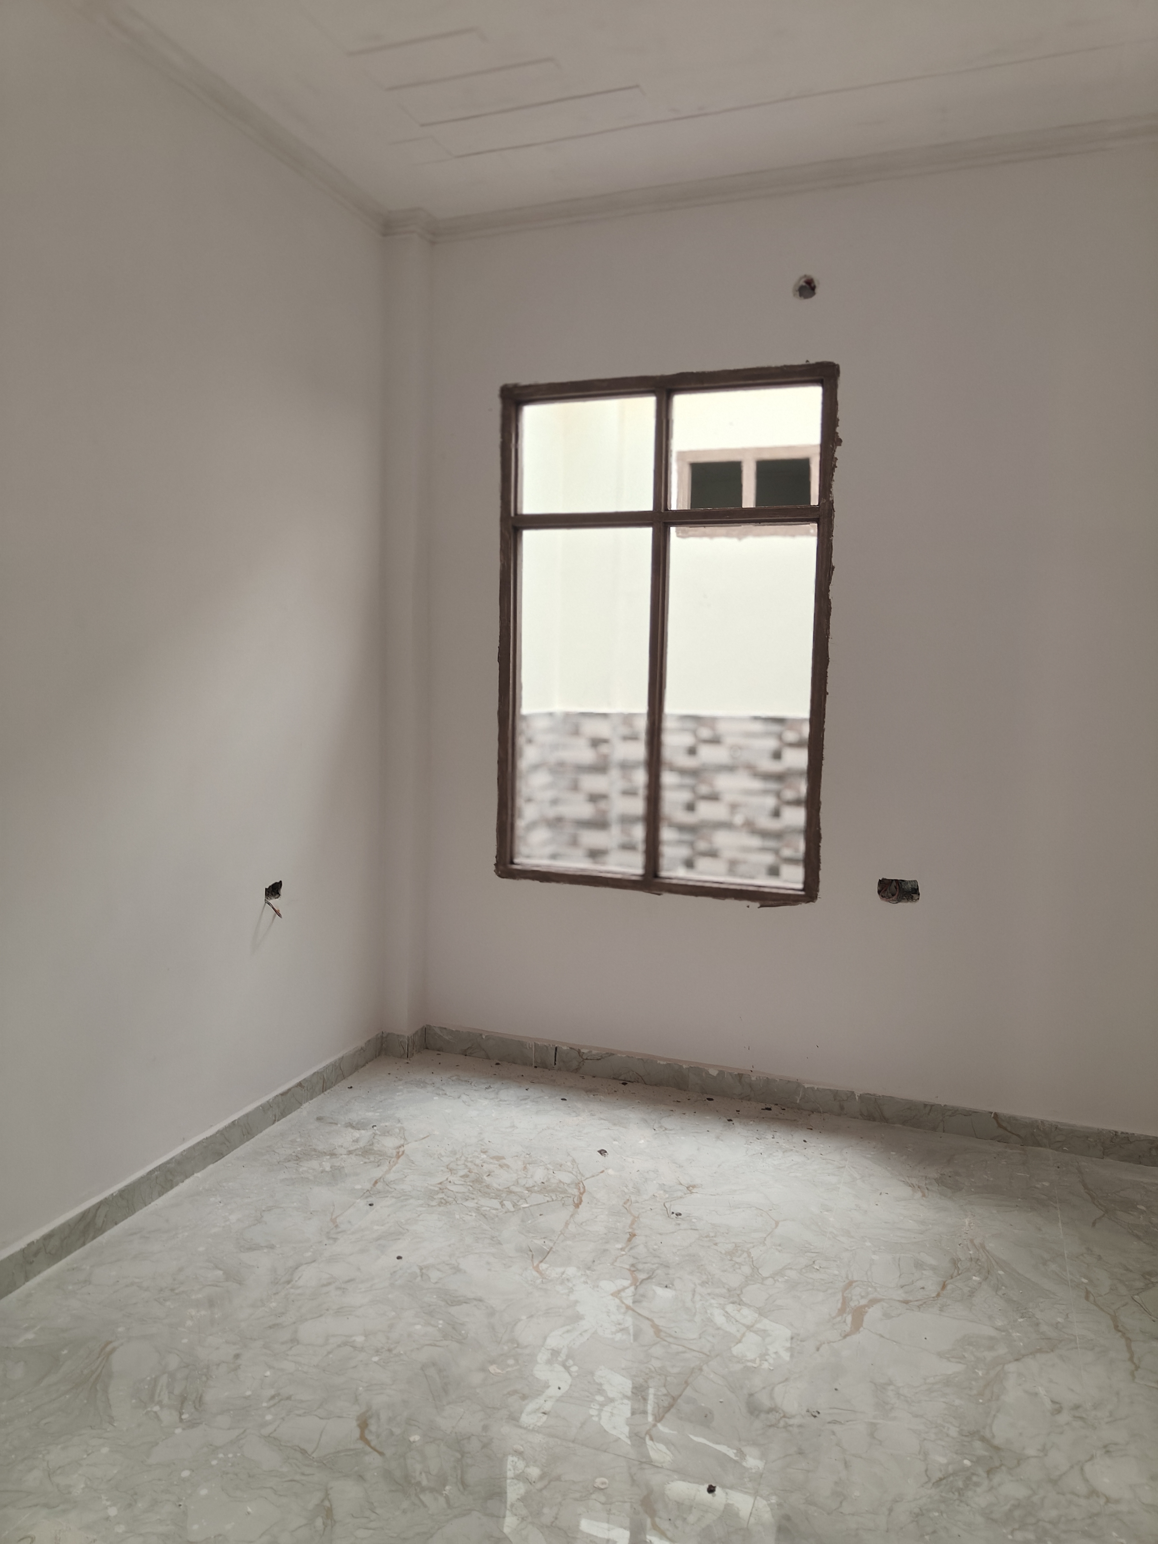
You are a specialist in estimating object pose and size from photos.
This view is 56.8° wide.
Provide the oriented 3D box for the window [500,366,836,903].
[{"bbox_3d":[0.278,-0.481,3.820,1.198,1.788,0.080,3,6,20],"label":"window"}]

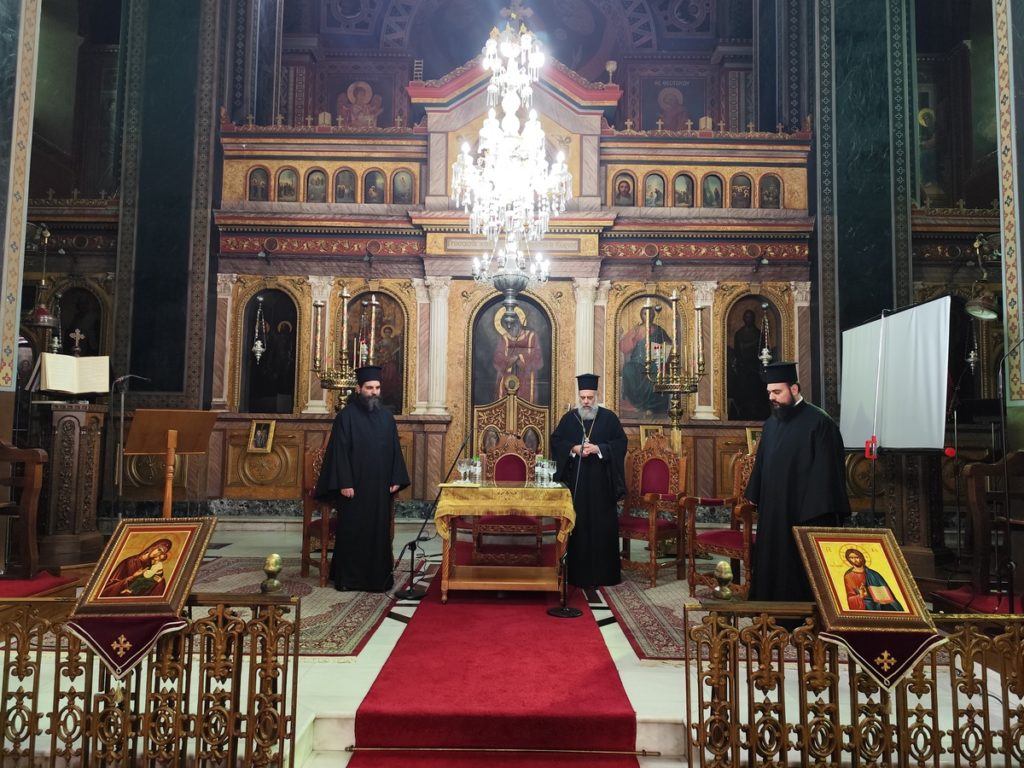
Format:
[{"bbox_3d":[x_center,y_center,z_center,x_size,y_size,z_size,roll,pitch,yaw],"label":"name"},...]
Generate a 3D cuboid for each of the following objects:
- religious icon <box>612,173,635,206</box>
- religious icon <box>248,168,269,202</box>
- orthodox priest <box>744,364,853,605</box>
[{"bbox_3d":[1.556,-2.714,9.493,0.298,0.485,0.050,1,-4,0],"label":"religious icon"},{"bbox_3d":[-3.338,-2.624,8.960,0.264,0.438,0.050,1,-4,0],"label":"religious icon"},{"bbox_3d":[2.023,0.756,4.821,0.480,1.837,0.720,4,-5,-40],"label":"orthodox priest"}]

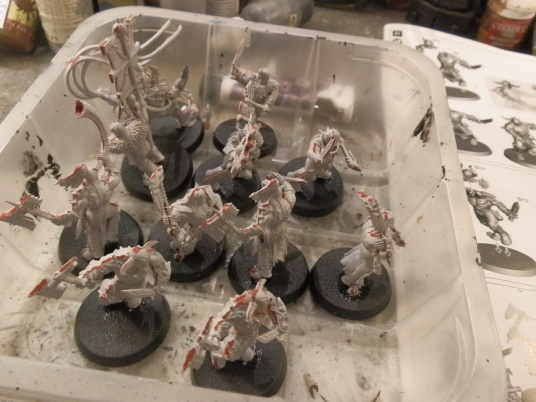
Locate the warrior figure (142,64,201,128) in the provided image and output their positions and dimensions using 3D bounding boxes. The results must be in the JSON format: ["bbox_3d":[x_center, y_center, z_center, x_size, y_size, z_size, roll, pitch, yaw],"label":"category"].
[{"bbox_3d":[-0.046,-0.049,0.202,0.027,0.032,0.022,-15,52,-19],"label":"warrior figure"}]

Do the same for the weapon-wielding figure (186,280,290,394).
[{"bbox_3d":[-0.008,0.037,0.132,0.033,0.037,0.033,4,48,-4],"label":"weapon-wielding figure"}]

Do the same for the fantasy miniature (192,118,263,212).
[{"bbox_3d":[-0.016,-0.018,0.182,0.032,0.033,0.032,-7,50,-13],"label":"fantasy miniature"}]

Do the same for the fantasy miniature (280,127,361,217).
[{"bbox_3d":[0.023,-0.017,0.187,0.032,0.032,0.033,-27,57,-27],"label":"fantasy miniature"}]

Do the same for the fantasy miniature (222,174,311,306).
[{"bbox_3d":[0.001,0.010,0.151,0.033,0.047,0.033,-18,53,-21],"label":"fantasy miniature"}]

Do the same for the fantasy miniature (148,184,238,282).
[{"bbox_3d":[-0.029,0.005,0.156,0.033,0.039,0.032,10,48,2],"label":"fantasy miniature"}]

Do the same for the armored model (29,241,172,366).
[{"bbox_3d":[-0.052,0.028,0.134,0.043,0.036,0.032,7,48,-1],"label":"armored model"}]

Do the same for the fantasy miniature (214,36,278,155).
[{"bbox_3d":[-0.009,-0.047,0.197,0.032,0.050,0.032,10,48,2],"label":"fantasy miniature"}]

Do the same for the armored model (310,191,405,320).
[{"bbox_3d":[0.034,0.017,0.150,0.032,0.044,0.032,31,52,19],"label":"armored model"}]

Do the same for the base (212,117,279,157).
[{"bbox_3d":[-0.011,-0.032,0.215,0.032,0.004,0.032,4,48,-4],"label":"base"}]

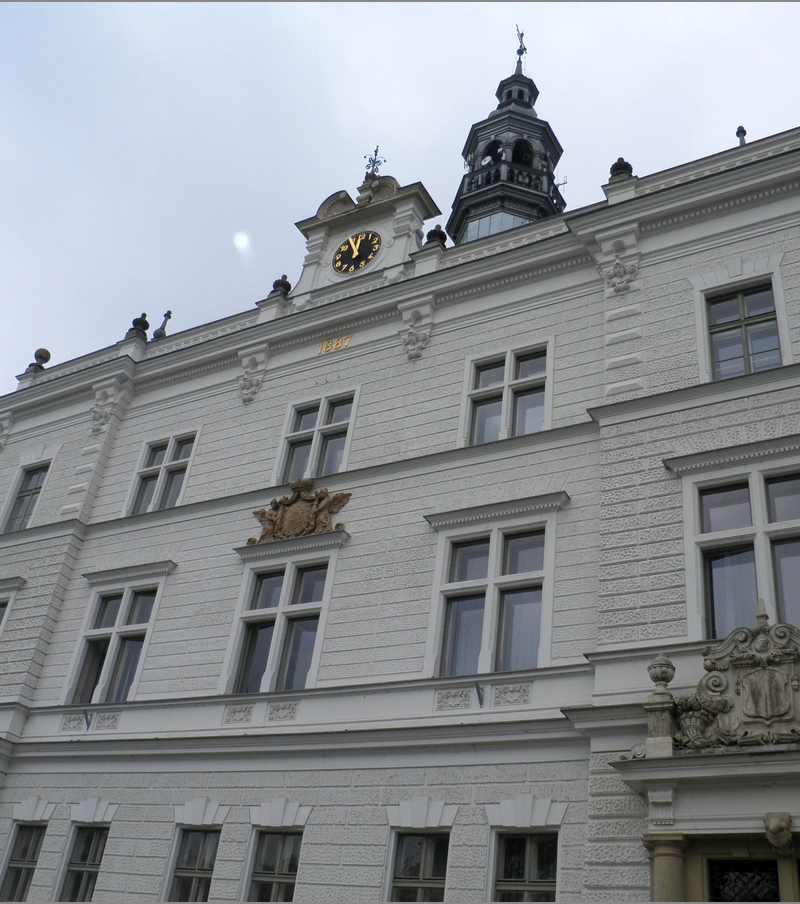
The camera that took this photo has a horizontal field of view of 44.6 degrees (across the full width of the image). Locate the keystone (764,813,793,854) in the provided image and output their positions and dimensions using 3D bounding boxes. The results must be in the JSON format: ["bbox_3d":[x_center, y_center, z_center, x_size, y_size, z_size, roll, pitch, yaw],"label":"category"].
[{"bbox_3d":[4.373,4.388,11.260,0.279,0.399,0.306,-12,-38,28],"label":"keystone"}]

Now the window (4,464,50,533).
[{"bbox_3d":[-9.220,1.173,24.064,1.117,2.035,0.200,-12,-38,28],"label":"window"}]

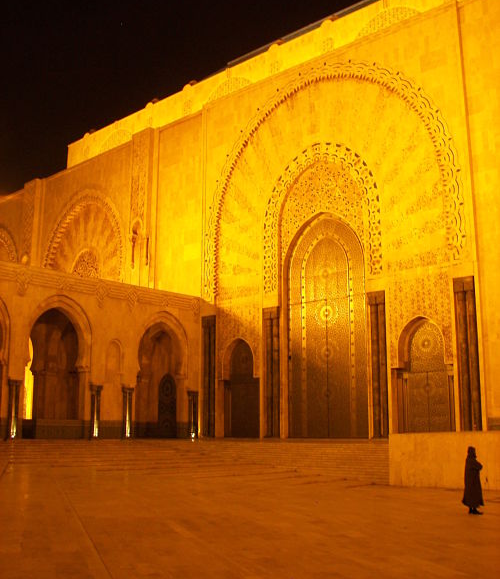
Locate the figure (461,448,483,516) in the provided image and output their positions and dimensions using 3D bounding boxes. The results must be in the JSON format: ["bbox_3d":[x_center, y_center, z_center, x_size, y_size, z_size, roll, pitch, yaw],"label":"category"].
[{"bbox_3d":[5.876,5.015,18.234,0.520,1.700,0.450,0,-11,0],"label":"figure"}]

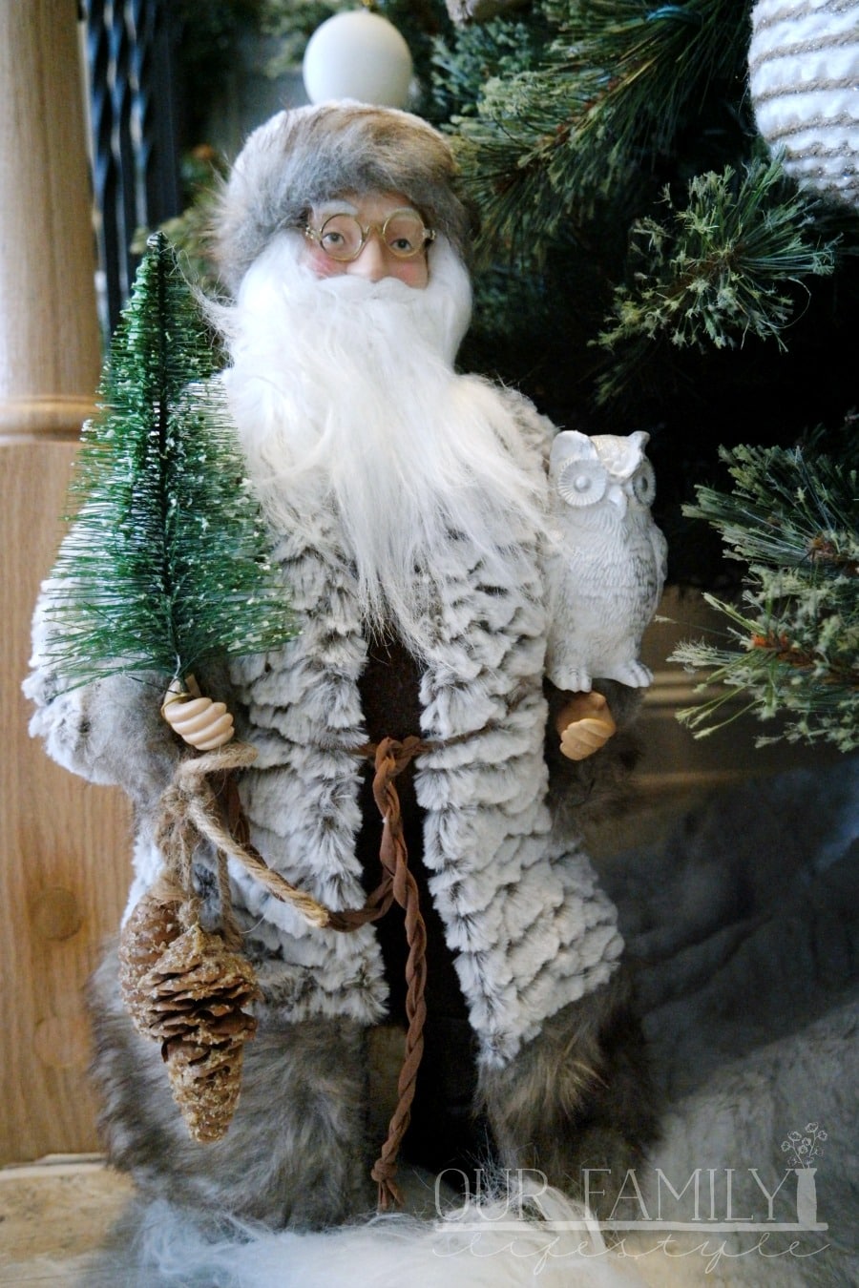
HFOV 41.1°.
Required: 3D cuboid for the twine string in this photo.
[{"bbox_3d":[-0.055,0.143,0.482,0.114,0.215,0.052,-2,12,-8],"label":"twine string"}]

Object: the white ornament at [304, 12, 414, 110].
[{"bbox_3d":[-0.038,-0.315,0.624,0.060,0.060,0.060,0,12,0],"label":"white ornament"}]

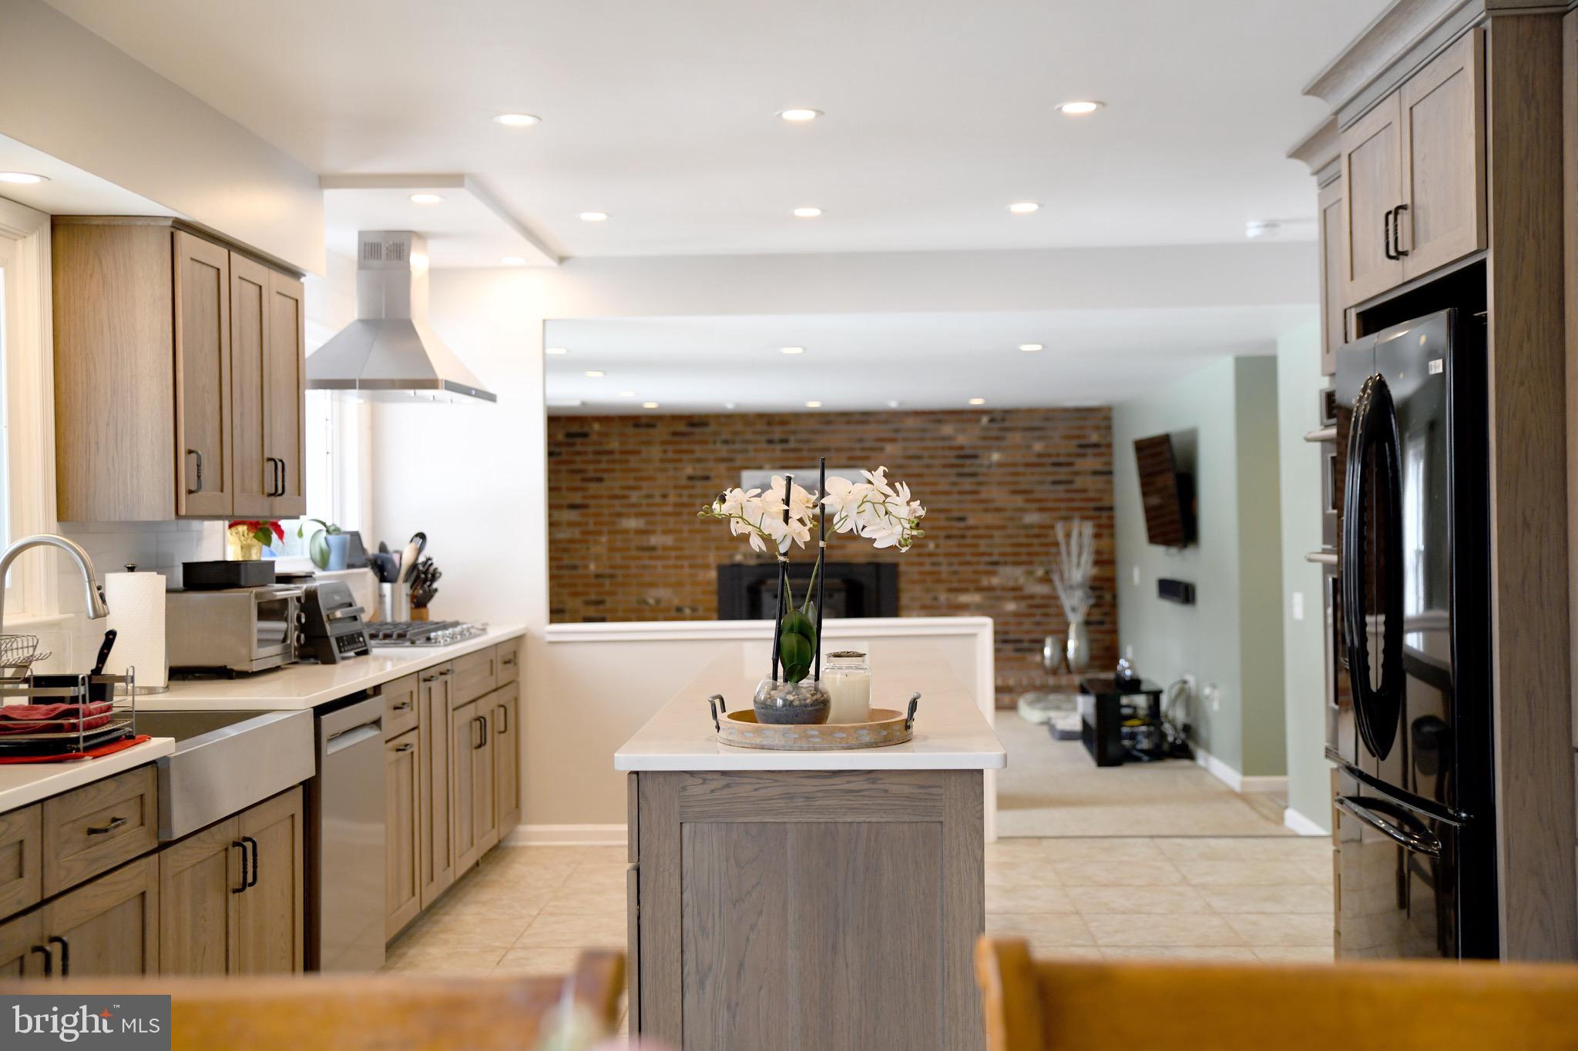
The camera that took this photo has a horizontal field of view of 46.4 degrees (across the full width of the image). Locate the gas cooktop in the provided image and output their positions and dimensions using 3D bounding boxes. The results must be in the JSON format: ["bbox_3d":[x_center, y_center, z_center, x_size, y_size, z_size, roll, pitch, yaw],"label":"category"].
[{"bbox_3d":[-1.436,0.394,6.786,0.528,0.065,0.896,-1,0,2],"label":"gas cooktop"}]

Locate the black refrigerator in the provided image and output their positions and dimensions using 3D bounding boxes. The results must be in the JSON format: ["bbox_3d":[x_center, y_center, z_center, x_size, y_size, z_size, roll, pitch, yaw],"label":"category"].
[{"bbox_3d":[1.754,0.422,4.155,0.830,1.730,0.920,-1,0,2],"label":"black refrigerator"}]

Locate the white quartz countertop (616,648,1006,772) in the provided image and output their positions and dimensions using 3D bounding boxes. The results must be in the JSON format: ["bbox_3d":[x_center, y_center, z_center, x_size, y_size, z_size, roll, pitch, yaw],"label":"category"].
[{"bbox_3d":[0.094,0.423,4.808,0.710,0.030,2.938,-1,0,2],"label":"white quartz countertop"}]

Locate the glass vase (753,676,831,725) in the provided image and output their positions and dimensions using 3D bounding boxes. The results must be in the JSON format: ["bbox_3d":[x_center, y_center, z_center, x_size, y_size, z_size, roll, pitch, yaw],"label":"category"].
[{"bbox_3d":[0.006,0.347,3.550,0.151,0.115,0.151,-1,0,2],"label":"glass vase"}]

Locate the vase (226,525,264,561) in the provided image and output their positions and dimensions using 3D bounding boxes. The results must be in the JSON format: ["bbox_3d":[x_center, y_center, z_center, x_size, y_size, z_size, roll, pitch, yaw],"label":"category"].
[{"bbox_3d":[-1.815,0.082,6.148,0.116,0.163,0.116,-1,0,2],"label":"vase"}]

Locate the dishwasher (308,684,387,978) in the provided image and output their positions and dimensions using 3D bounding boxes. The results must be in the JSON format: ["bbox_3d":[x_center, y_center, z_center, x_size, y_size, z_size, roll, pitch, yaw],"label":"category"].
[{"bbox_3d":[-1.491,0.904,5.087,0.600,0.826,0.628,-1,0,2],"label":"dishwasher"}]

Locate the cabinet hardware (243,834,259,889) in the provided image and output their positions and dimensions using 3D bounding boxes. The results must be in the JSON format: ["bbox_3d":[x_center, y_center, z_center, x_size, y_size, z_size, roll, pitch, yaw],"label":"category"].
[{"bbox_3d":[-1.225,0.769,4.198,0.034,0.119,0.012,-1,0,2],"label":"cabinet hardware"}]

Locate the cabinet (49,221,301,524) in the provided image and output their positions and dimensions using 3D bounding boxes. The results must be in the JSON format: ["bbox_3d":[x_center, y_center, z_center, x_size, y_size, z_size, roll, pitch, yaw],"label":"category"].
[{"bbox_3d":[-1.671,-0.398,5.161,0.325,0.772,1.028,-1,0,2],"label":"cabinet"}]

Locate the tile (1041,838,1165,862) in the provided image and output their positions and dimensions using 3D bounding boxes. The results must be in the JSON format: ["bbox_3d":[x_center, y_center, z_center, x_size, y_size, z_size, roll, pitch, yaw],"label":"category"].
[{"bbox_3d":[1.238,1.293,7.297,0.451,0.010,0.512,-1,0,2],"label":"tile"}]

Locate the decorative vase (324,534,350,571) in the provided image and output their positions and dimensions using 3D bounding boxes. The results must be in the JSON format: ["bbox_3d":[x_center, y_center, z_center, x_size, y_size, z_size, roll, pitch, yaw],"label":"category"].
[{"bbox_3d":[-1.772,0.108,7.230,0.096,0.141,0.096,-1,0,2],"label":"decorative vase"}]

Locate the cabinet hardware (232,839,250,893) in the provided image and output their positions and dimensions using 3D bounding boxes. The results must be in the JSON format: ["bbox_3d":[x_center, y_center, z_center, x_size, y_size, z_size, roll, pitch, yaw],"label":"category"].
[{"bbox_3d":[-1.228,0.768,4.132,0.034,0.118,0.012,-1,0,2],"label":"cabinet hardware"}]

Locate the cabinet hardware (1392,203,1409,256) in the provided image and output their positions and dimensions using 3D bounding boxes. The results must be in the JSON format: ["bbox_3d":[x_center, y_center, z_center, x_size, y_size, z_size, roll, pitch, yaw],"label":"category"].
[{"bbox_3d":[1.359,-0.657,4.091,0.034,0.114,0.013,-1,0,2],"label":"cabinet hardware"}]

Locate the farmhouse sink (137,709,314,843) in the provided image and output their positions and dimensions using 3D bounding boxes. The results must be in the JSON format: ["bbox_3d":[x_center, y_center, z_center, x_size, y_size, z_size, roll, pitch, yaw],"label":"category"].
[{"bbox_3d":[-1.468,0.559,4.111,0.540,0.213,0.951,-1,0,2],"label":"farmhouse sink"}]

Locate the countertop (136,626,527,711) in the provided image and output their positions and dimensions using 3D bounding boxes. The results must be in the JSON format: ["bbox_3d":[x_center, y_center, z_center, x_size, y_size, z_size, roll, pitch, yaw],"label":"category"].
[{"bbox_3d":[-1.458,0.439,6.079,0.645,0.030,3.048,-1,0,2],"label":"countertop"}]

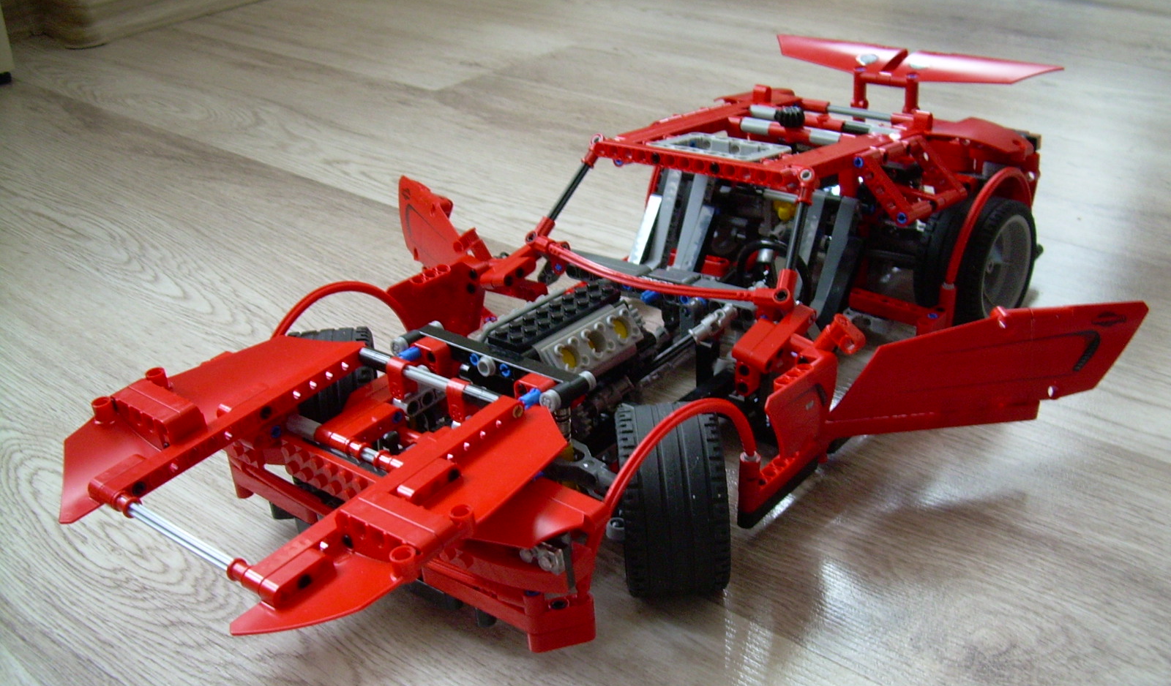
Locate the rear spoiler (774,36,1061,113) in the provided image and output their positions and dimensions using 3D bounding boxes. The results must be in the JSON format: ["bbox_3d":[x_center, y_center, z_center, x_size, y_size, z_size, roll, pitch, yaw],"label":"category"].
[{"bbox_3d":[0.169,-0.141,0.698,0.172,0.031,0.033,18,33,37],"label":"rear spoiler"}]

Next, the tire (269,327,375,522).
[{"bbox_3d":[-0.102,0.029,0.535,0.035,0.069,0.069,-8,26,-8],"label":"tire"}]

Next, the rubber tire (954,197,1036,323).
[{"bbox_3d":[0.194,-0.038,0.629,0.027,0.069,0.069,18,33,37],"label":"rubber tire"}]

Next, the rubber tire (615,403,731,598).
[{"bbox_3d":[0.031,0.056,0.460,0.035,0.069,0.069,-4,26,0],"label":"rubber tire"}]

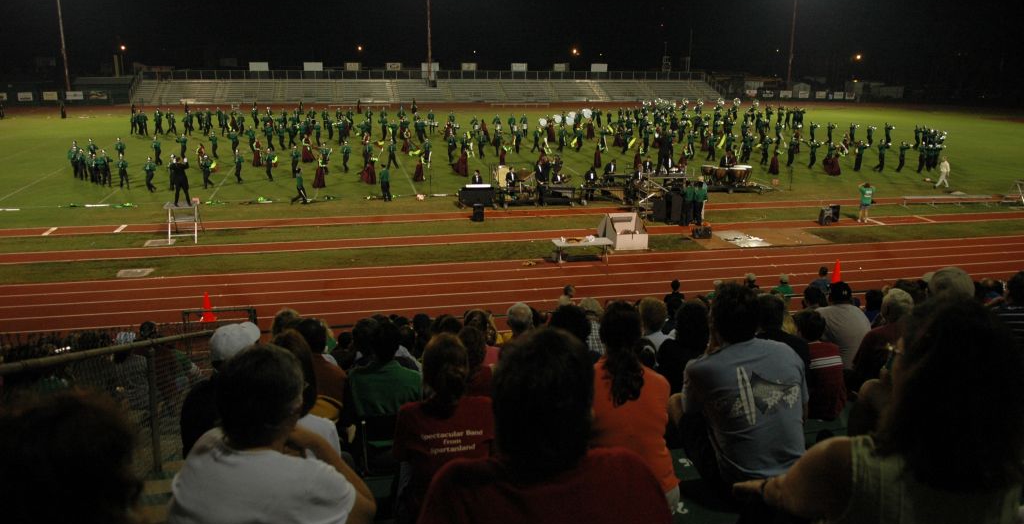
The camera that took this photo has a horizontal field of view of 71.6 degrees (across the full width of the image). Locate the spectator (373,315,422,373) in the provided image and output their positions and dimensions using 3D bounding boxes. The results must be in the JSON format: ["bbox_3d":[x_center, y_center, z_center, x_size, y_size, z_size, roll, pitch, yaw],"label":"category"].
[{"bbox_3d":[-0.873,0.898,5.344,0.480,1.200,0.720,-3,17,-11],"label":"spectator"}]

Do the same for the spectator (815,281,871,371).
[{"bbox_3d":[2.608,0.702,6.052,0.550,1.250,0.760,-2,17,-10],"label":"spectator"}]

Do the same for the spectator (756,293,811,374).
[{"bbox_3d":[1.483,0.737,4.571,0.520,1.270,0.800,-3,17,-11],"label":"spectator"}]

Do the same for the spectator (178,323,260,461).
[{"bbox_3d":[-1.322,0.821,3.650,0.500,1.220,0.750,0,17,-3],"label":"spectator"}]

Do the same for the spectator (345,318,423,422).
[{"bbox_3d":[-0.759,0.843,4.217,0.500,1.240,0.780,-3,17,-11],"label":"spectator"}]

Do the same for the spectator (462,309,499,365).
[{"bbox_3d":[-0.329,0.891,5.864,0.470,1.220,0.760,-3,17,-11],"label":"spectator"}]

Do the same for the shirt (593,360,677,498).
[{"bbox_3d":[0.512,0.718,3.120,0.480,0.640,0.320,-2,17,-9],"label":"shirt"}]

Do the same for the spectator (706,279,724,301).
[{"bbox_3d":[3.869,1.048,13.617,0.460,1.500,0.350,-6,18,-21],"label":"spectator"}]

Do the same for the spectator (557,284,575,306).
[{"bbox_3d":[1.031,1.170,13.145,0.450,1.600,0.360,16,23,41],"label":"spectator"}]

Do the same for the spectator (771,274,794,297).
[{"bbox_3d":[5.422,1.039,14.441,0.480,1.650,0.380,-3,17,-11],"label":"spectator"}]

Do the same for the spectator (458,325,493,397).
[{"bbox_3d":[-0.327,0.950,5.064,0.460,1.220,0.760,-3,17,-11],"label":"spectator"}]

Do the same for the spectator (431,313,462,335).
[{"bbox_3d":[-0.582,0.966,6.364,0.480,1.220,0.760,-3,17,-11],"label":"spectator"}]

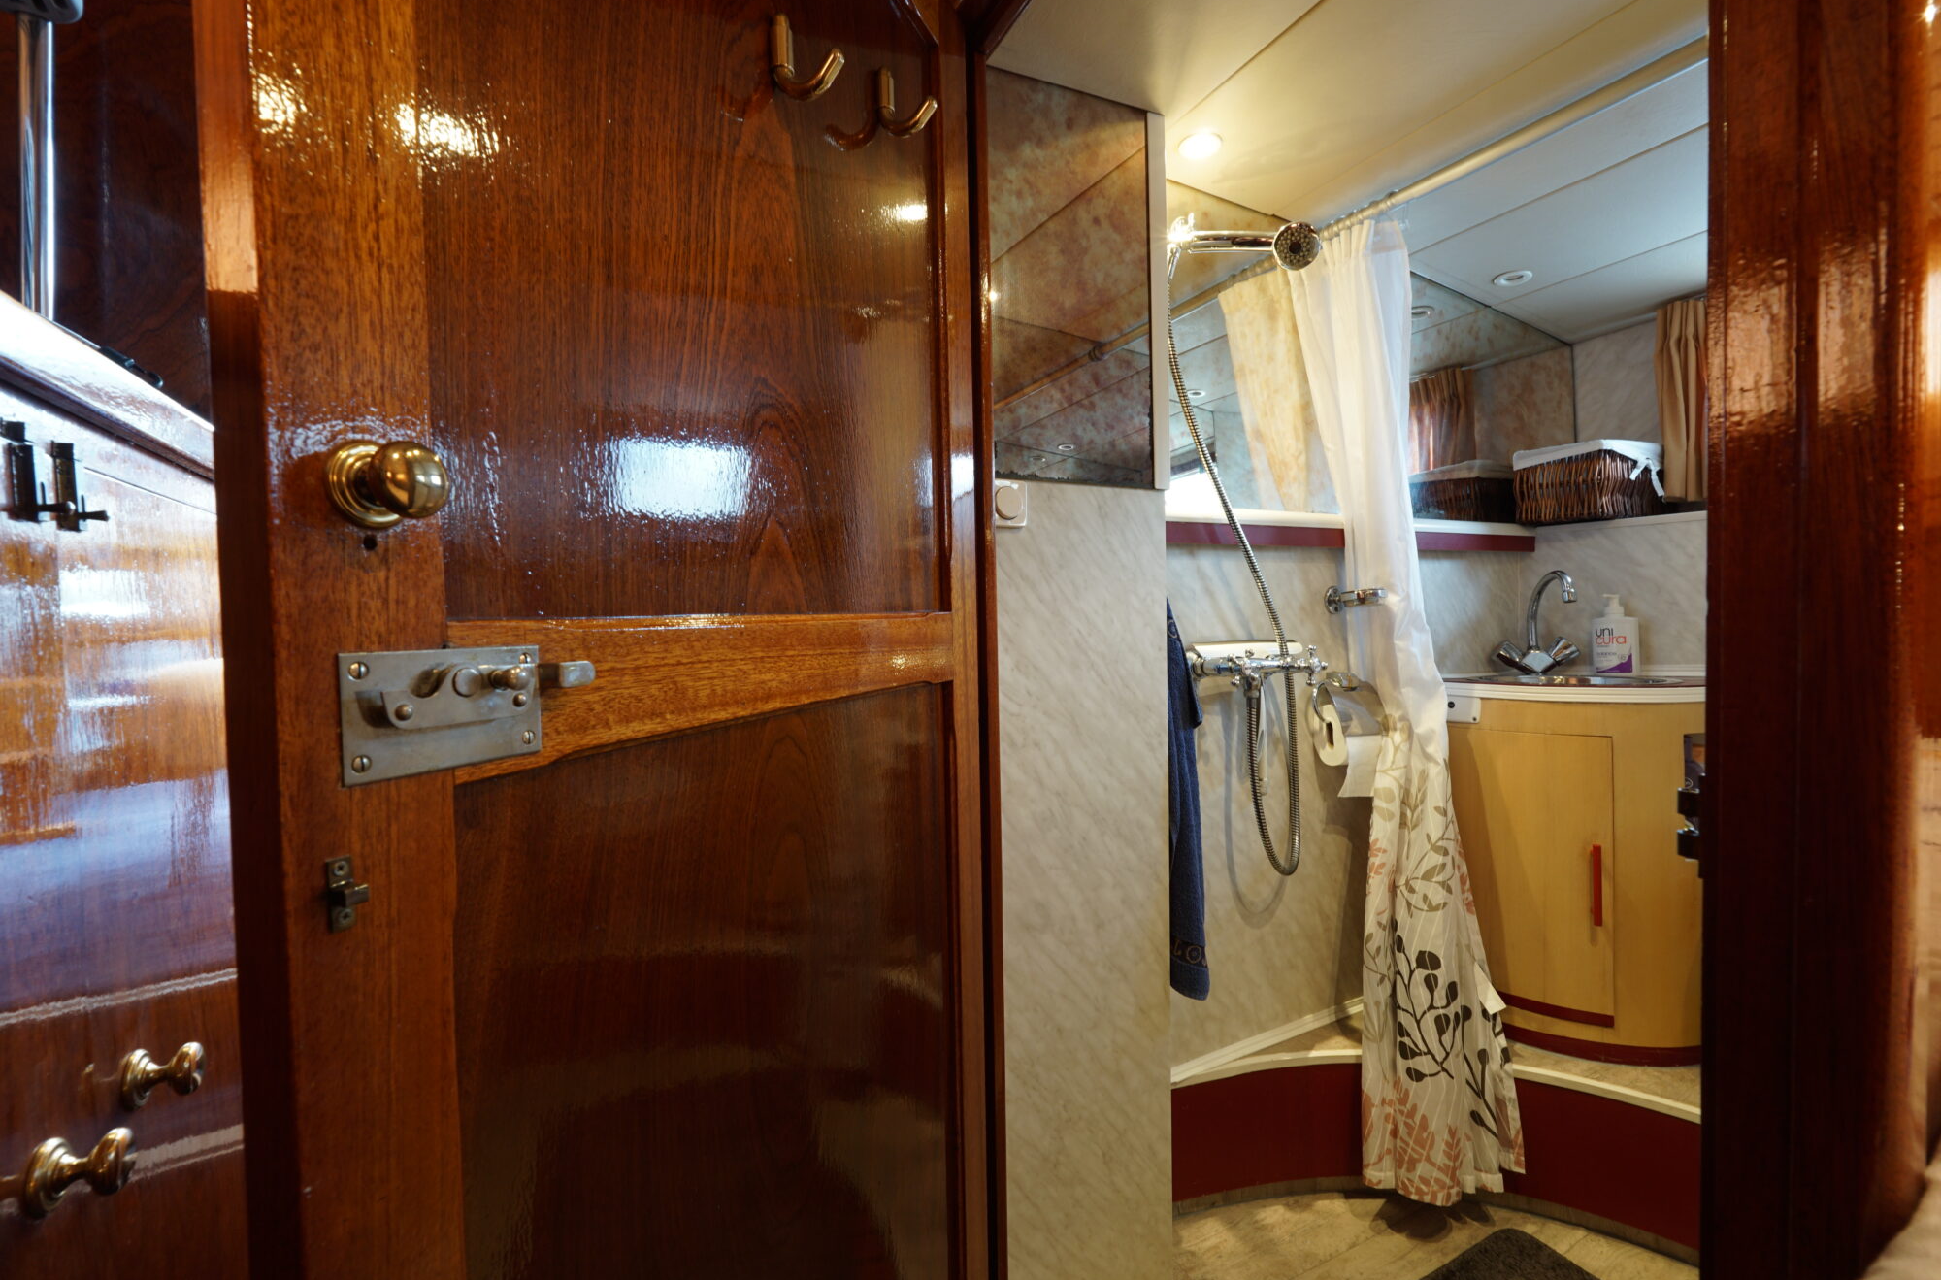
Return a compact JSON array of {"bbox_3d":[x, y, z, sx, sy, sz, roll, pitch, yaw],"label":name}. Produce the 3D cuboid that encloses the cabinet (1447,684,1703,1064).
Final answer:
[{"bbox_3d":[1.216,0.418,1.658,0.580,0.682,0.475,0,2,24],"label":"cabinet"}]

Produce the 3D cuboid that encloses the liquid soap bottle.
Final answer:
[{"bbox_3d":[1.348,-0.011,1.690,0.050,0.170,0.072,-2,2,-32],"label":"liquid soap bottle"}]

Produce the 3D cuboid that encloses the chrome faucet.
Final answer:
[{"bbox_3d":[1.186,-0.034,1.658,0.160,0.215,0.165,-1,1,13],"label":"chrome faucet"}]

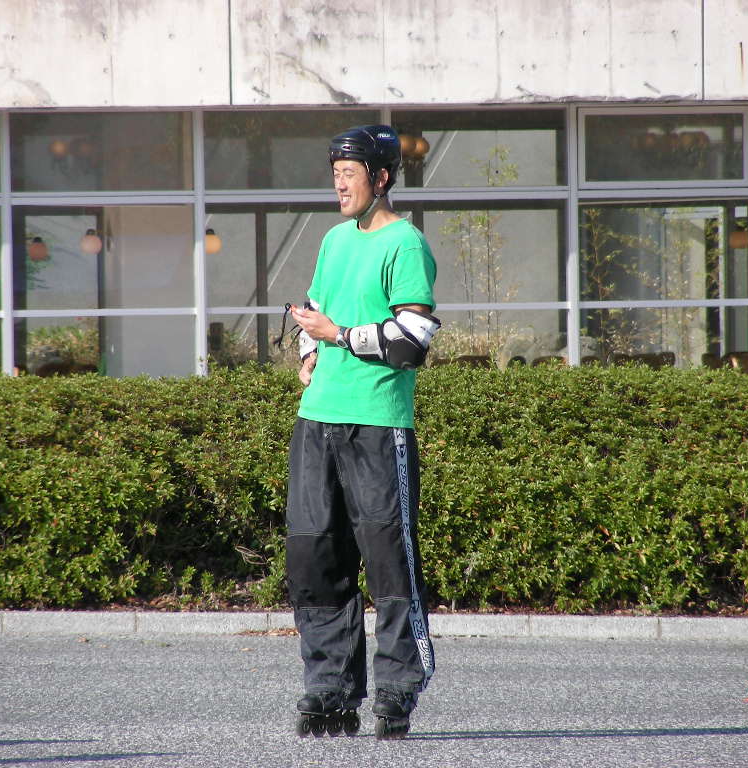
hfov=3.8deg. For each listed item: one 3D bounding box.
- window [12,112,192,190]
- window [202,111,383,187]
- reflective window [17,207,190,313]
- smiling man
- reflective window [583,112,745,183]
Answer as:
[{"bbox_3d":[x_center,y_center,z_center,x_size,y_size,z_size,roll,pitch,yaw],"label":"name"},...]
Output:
[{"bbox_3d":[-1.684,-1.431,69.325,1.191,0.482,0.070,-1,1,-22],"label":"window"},{"bbox_3d":[-0.509,-1.454,69.797,1.168,0.479,0.070,-1,1,-22],"label":"window"},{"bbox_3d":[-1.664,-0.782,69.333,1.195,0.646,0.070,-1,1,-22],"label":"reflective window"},{"bbox_3d":[-0.044,0.146,34.500,0.500,1.880,0.460,0,1,42],"label":"smiling man"},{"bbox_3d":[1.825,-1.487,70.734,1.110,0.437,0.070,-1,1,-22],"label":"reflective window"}]

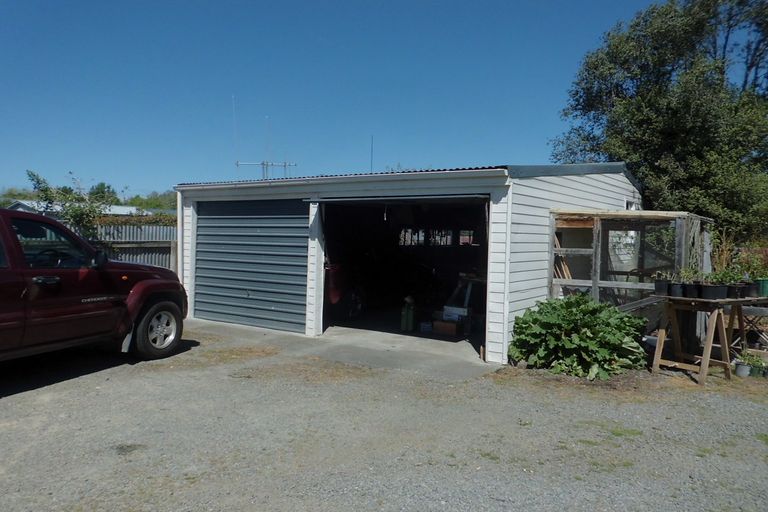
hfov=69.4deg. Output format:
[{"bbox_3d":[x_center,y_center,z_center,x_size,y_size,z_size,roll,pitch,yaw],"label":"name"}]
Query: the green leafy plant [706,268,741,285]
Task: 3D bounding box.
[{"bbox_3d":[4.028,0.244,6.600,0.380,0.190,0.300,2,2,31],"label":"green leafy plant"}]

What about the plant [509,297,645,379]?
[{"bbox_3d":[2.508,0.902,6.818,1.520,0.880,1.350,2,2,35],"label":"plant"}]

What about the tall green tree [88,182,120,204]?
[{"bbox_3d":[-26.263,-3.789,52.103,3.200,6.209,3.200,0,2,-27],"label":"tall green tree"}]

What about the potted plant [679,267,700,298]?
[{"bbox_3d":[3.652,0.329,6.630,0.220,0.360,0.210,2,2,29],"label":"potted plant"}]

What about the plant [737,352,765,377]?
[{"bbox_3d":[4.276,1.272,6.470,0.280,0.280,0.250,2,2,34],"label":"plant"}]

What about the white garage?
[{"bbox_3d":[1.086,-0.451,11.844,6.700,3.200,8.100,2,2,35],"label":"white garage"}]

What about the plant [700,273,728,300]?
[{"bbox_3d":[3.915,0.367,6.570,0.280,0.320,0.250,2,2,31],"label":"plant"}]

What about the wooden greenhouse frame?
[{"bbox_3d":[3.951,0.336,8.677,1.780,1.950,3.000,2,2,35],"label":"wooden greenhouse frame"}]

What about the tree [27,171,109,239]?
[{"bbox_3d":[-7.046,-0.446,12.347,1.750,2.858,1.700,0,2,-30],"label":"tree"}]

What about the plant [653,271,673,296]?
[{"bbox_3d":[3.415,0.343,6.800,0.210,0.300,0.200,2,2,27],"label":"plant"}]

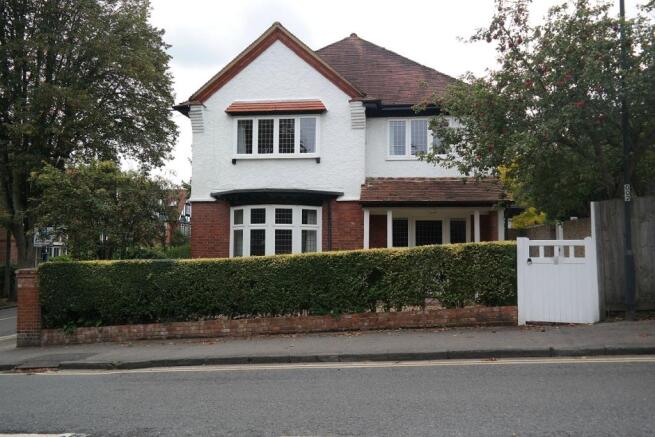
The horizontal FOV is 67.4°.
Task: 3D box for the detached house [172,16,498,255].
[{"bbox_3d":[0.640,-1.983,17.991,9.300,9.100,9.800,0,-2,6],"label":"detached house"}]

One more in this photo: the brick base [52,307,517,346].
[{"bbox_3d":[-1.480,2.246,10.224,10.230,0.380,0.240,-5,-3,11],"label":"brick base"}]

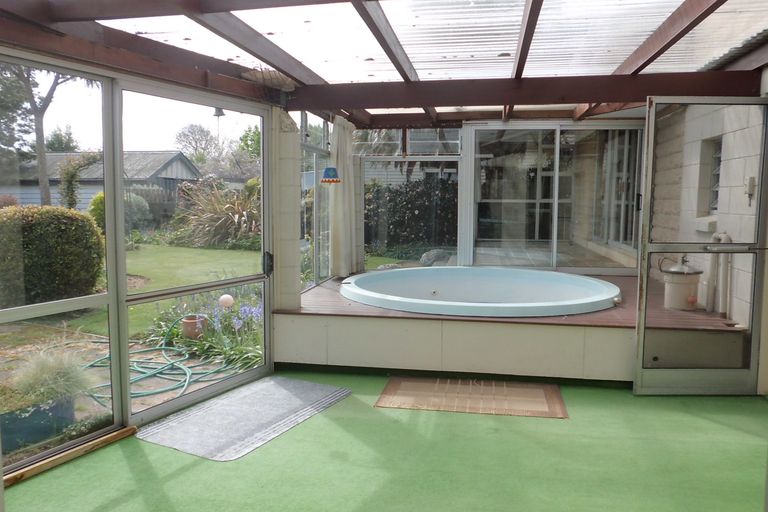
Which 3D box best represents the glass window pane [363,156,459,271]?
[{"bbox_3d":[0.304,-0.491,6.554,1.151,1.333,0.040,1,5,8],"label":"glass window pane"}]

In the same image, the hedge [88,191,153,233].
[{"bbox_3d":[-8.552,-1.282,18.000,2.050,1.700,1.900,-3,6,-25],"label":"hedge"}]

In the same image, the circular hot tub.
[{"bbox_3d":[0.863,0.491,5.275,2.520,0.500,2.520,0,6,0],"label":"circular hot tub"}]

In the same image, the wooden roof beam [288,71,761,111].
[{"bbox_3d":[0.868,-1.142,3.884,3.191,0.180,0.070,1,6,10],"label":"wooden roof beam"}]

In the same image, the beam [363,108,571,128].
[{"bbox_3d":[0.955,-1.555,6.287,2.353,0.172,0.080,1,6,10],"label":"beam"}]

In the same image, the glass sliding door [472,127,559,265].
[{"bbox_3d":[1.497,-0.650,6.337,0.936,1.608,0.060,1,6,10],"label":"glass sliding door"}]

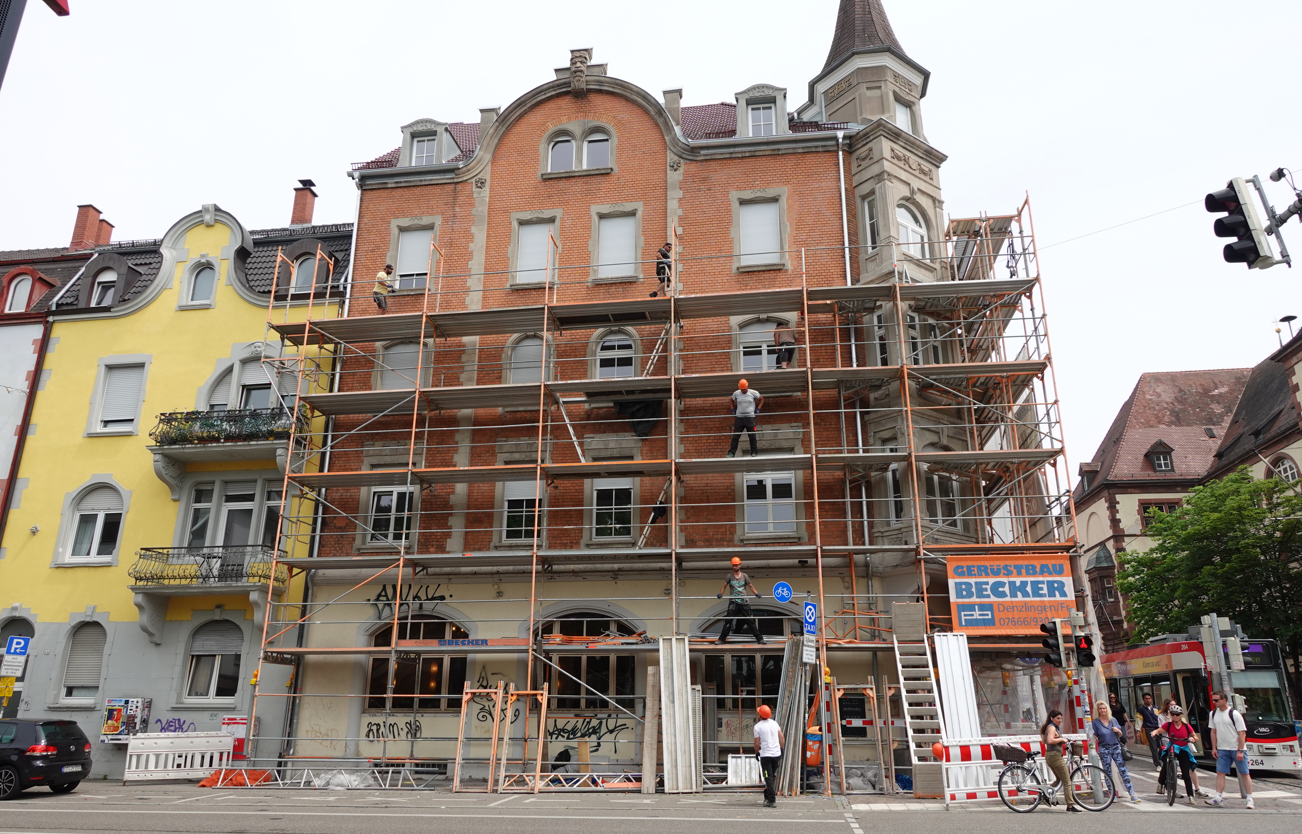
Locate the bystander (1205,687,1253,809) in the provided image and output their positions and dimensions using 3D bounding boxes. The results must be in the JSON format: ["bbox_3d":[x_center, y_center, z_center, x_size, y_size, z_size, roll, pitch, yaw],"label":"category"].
[{"bbox_3d":[9.692,5.538,14.574,0.440,1.831,0.560,13,-22,-34],"label":"bystander"}]

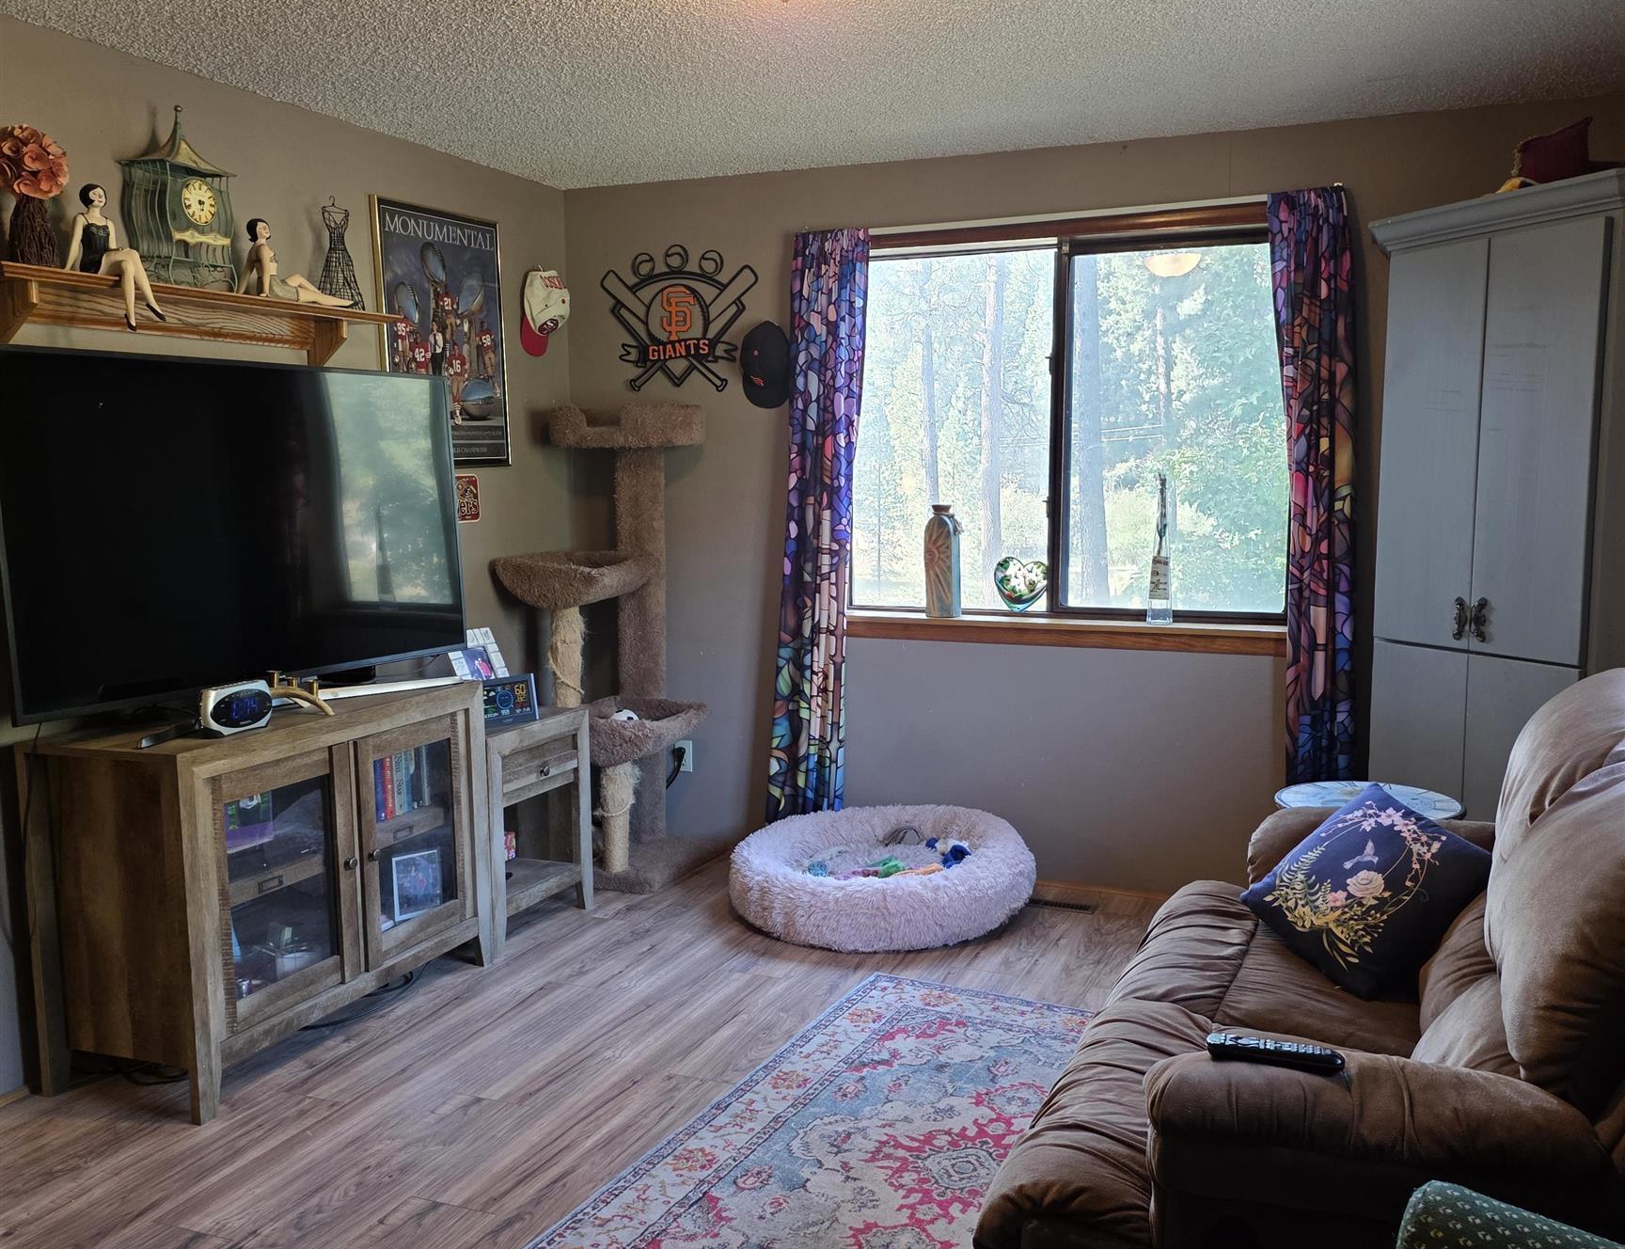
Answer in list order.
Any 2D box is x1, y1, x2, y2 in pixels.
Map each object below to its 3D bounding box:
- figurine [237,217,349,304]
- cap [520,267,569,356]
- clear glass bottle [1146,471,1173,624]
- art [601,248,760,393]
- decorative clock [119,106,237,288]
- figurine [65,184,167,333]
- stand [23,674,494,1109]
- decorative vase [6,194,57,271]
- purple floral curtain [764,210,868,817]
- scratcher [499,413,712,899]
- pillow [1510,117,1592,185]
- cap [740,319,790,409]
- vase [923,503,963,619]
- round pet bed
[{"bbox_3d":[-1.345,-0.935,3.776,0.110,0.205,0.396,2,7,22],"label":"figurine"},{"bbox_3d":[-0.914,-1.062,4.921,0.126,0.275,0.169,2,7,22],"label":"cap"},{"bbox_3d":[1.061,-0.232,4.383,0.080,0.461,0.080,2,7,23],"label":"clear glass bottle"},{"bbox_3d":[-0.462,-1.059,4.988,0.605,0.498,0.024,2,7,22],"label":"art"},{"bbox_3d":[-1.503,-1.010,3.435,0.159,0.436,0.198,2,7,22],"label":"decorative clock"},{"bbox_3d":[-1.530,-0.804,3.158,0.183,0.314,0.116,2,7,22],"label":"figurine"},{"bbox_3d":[-1.314,0.609,3.612,0.439,0.809,1.078,2,7,22],"label":"stand"},{"bbox_3d":[-1.667,-0.836,3.076,0.099,0.159,0.099,2,7,22],"label":"decorative vase"},{"bbox_3d":[0.014,-0.252,4.829,0.352,2.099,0.106,2,7,22],"label":"purple floral curtain"},{"bbox_3d":[-0.656,0.070,4.865,0.722,1.585,0.637,2,7,22],"label":"scratcher"},{"bbox_3d":[1.768,-1.100,3.447,0.097,0.194,0.241,-3,7,-21],"label":"pillow"},{"bbox_3d":[-0.153,-0.871,4.822,0.177,0.276,0.120,2,7,22],"label":"cap"},{"bbox_3d":[0.431,-0.210,4.759,0.101,0.371,0.092,2,7,22],"label":"vase"},{"bbox_3d":[0.220,0.777,4.509,0.948,0.251,0.948,0,7,0],"label":"round pet bed"}]

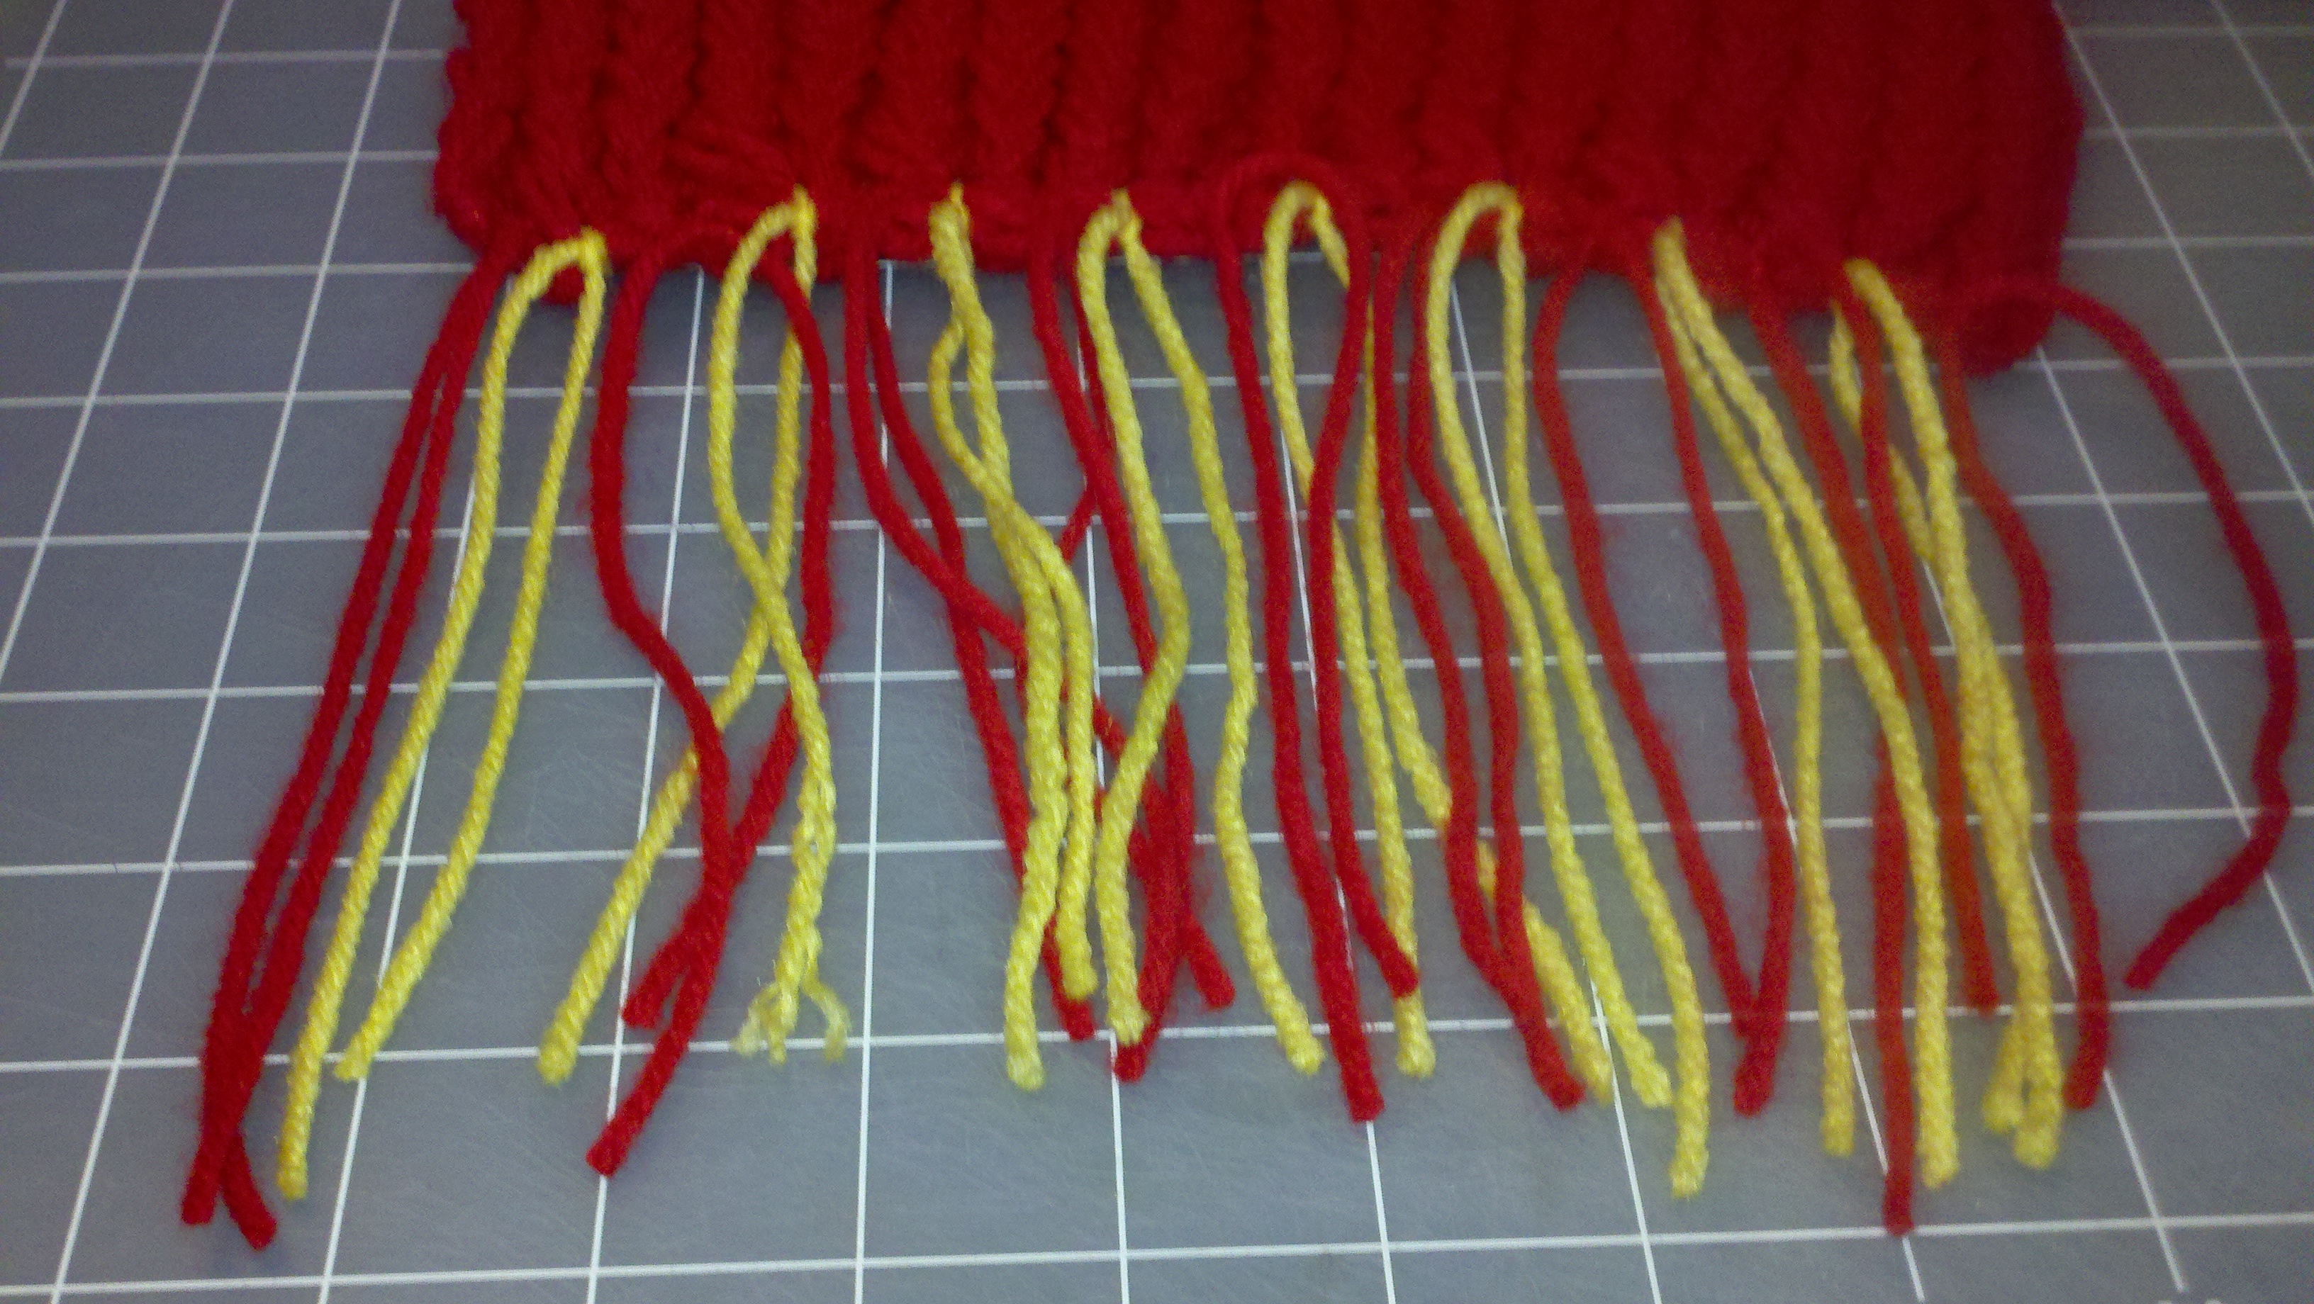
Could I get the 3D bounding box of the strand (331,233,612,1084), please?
[{"bbox_3d":[-0.075,-0.006,0.270,0.009,0.011,0.121,3,50,1],"label":"strand"}]

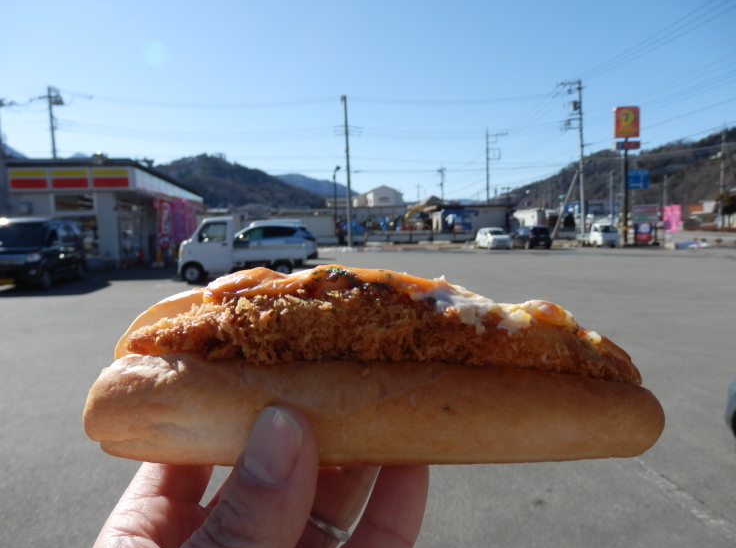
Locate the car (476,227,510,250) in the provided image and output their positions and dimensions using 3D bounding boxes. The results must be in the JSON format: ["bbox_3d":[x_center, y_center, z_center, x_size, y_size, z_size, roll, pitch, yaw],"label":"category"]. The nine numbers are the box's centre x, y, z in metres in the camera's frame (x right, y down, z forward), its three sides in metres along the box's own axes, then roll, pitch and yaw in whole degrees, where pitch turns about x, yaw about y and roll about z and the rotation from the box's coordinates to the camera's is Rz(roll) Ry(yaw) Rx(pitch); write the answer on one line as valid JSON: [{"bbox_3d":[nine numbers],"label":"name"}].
[{"bbox_3d":[8.767,-2.539,37.177,1.475,1.530,3.395,-1,5,-5],"label":"car"}]

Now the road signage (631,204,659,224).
[{"bbox_3d":[21.092,-4.587,40.500,2.000,1.330,0.150,-1,5,8],"label":"road signage"}]

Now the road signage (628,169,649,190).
[{"bbox_3d":[27.626,-9.635,54.423,2.300,1.980,0.120,-1,5,0],"label":"road signage"}]

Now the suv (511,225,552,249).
[{"bbox_3d":[11.557,-2.631,37.800,1.680,1.620,3.750,-2,5,-5],"label":"suv"}]

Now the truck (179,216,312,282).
[{"bbox_3d":[-3.413,-0.719,14.750,3.395,1.780,1.475,-2,5,-2],"label":"truck"}]

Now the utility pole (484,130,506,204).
[{"bbox_3d":[16.154,-11.231,67.322,2.750,13.663,0.900,-1,5,0],"label":"utility pole"}]

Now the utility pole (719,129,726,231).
[{"bbox_3d":[39.274,-10.657,59.000,0.380,11.400,0.380,-2,5,0],"label":"utility pole"}]

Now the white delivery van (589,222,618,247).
[{"bbox_3d":[17.302,-2.897,40.000,1.475,1.800,3.350,-2,5,-7],"label":"white delivery van"}]

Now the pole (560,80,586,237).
[{"bbox_3d":[18.198,-9.912,47.365,2.300,14.270,1.000,-1,5,0],"label":"pole"}]

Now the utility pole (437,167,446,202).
[{"bbox_3d":[13.600,-13.308,98.253,1.850,12.771,1.300,-1,5,0],"label":"utility pole"}]

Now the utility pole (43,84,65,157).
[{"bbox_3d":[-24.374,-8.162,41.941,1.600,12.869,1.200,-1,5,0],"label":"utility pole"}]

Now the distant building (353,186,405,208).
[{"bbox_3d":[1.640,-9.604,83.000,7.200,8.200,7.500,-3,5,-20],"label":"distant building"}]

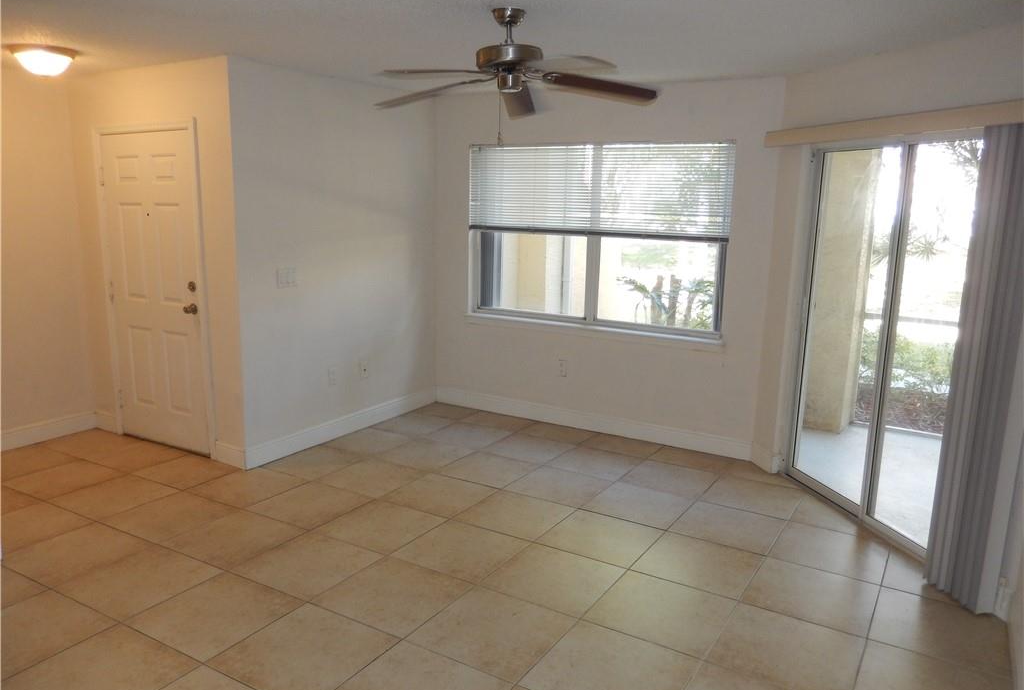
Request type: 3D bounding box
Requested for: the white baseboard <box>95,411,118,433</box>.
[{"bbox_3d":[-2.885,0.546,5.263,0.230,0.125,0.016,7,12,31],"label":"white baseboard"}]

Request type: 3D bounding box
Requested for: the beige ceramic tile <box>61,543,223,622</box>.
[{"bbox_3d":[-1.611,1.021,3.209,0.495,0.012,0.495,7,12,30],"label":"beige ceramic tile"}]

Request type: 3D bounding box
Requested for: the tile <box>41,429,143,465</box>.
[{"bbox_3d":[-2.843,0.672,5.003,0.510,0.010,0.450,7,12,30],"label":"tile"}]

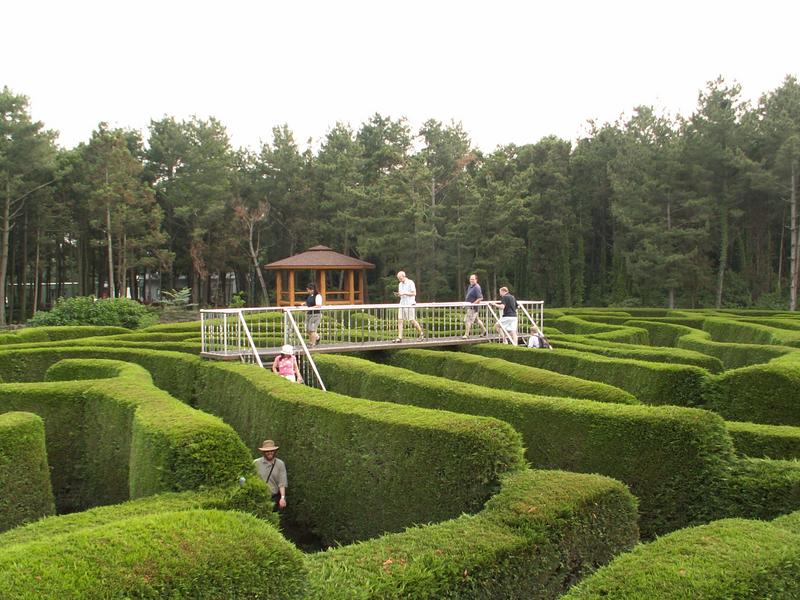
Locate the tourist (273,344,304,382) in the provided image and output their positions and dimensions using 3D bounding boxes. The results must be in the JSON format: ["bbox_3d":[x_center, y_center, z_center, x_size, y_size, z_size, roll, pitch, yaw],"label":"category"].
[{"bbox_3d":[-2.404,1.745,17.451,0.560,1.540,0.420,-1,3,-18],"label":"tourist"}]

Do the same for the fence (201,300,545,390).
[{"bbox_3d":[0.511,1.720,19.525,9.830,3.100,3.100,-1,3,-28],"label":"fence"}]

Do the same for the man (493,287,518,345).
[{"bbox_3d":[2.872,0.548,22.120,0.600,1.700,0.520,2,3,41],"label":"man"}]

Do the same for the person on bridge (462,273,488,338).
[{"bbox_3d":[2.080,0.169,22.547,0.680,1.750,0.520,-1,3,-28],"label":"person on bridge"}]

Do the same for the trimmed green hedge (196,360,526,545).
[{"bbox_3d":[-1.882,2.721,14.577,1.550,2.320,10.870,-2,3,-37],"label":"trimmed green hedge"}]

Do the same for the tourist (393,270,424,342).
[{"bbox_3d":[0.224,0.204,21.268,0.780,1.790,0.520,-1,3,-28],"label":"tourist"}]

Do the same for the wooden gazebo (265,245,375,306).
[{"bbox_3d":[-4.253,-1.036,42.995,5.700,3.750,5.700,0,2,2],"label":"wooden gazebo"}]

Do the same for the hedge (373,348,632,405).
[{"bbox_3d":[2.143,2.608,17.225,1.680,2.320,8.880,-1,3,-25],"label":"hedge"}]

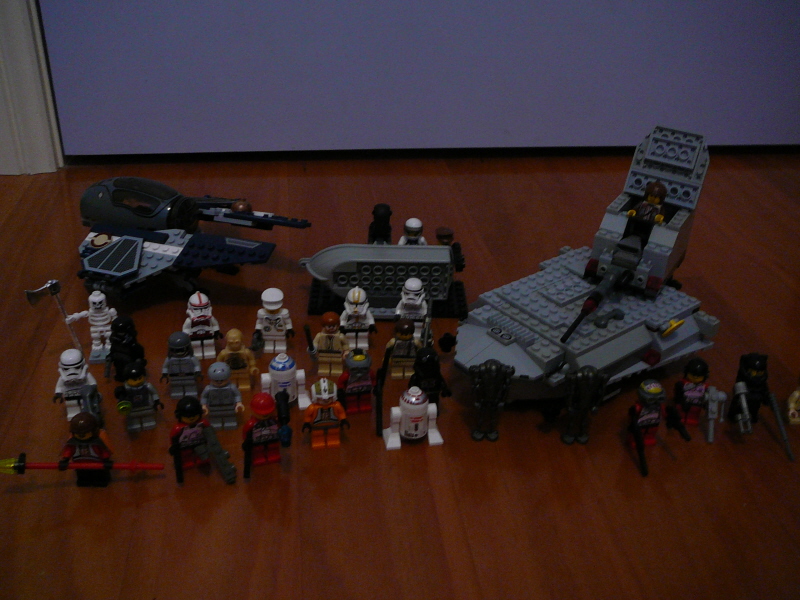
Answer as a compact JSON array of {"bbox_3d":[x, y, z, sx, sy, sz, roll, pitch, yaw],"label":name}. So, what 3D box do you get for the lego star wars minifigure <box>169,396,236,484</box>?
[{"bbox_3d":[-0.104,0.072,0.418,0.028,0.041,0.034,-13,34,-25],"label":"lego star wars minifigure"}]

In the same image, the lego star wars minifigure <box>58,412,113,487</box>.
[{"bbox_3d":[-0.156,0.075,0.404,0.026,0.042,0.018,0,29,-3],"label":"lego star wars minifigure"}]

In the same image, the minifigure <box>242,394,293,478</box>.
[{"bbox_3d":[-0.071,0.070,0.425,0.027,0.042,0.025,-9,32,-19],"label":"minifigure"}]

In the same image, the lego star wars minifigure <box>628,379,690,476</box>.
[{"bbox_3d":[0.143,0.067,0.439,0.032,0.042,0.032,-3,29,-10],"label":"lego star wars minifigure"}]

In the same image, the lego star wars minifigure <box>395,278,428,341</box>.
[{"bbox_3d":[0.009,0.007,0.557,0.025,0.043,0.016,4,25,8],"label":"lego star wars minifigure"}]

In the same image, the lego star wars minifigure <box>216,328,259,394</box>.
[{"bbox_3d":[-0.097,0.035,0.482,0.025,0.041,0.015,-1,29,-5],"label":"lego star wars minifigure"}]

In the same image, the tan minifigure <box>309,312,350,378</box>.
[{"bbox_3d":[-0.045,0.029,0.512,0.026,0.042,0.016,0,25,-1],"label":"tan minifigure"}]

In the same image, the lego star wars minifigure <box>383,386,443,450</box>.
[{"bbox_3d":[0.007,0.062,0.449,0.033,0.037,0.018,-5,31,-13],"label":"lego star wars minifigure"}]

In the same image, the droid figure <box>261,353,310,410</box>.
[{"bbox_3d":[-0.068,0.045,0.472,0.033,0.037,0.018,-5,31,-14],"label":"droid figure"}]

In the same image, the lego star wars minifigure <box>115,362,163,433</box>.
[{"bbox_3d":[-0.143,0.054,0.444,0.025,0.042,0.019,-7,30,-16],"label":"lego star wars minifigure"}]

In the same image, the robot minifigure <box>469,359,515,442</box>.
[{"bbox_3d":[0.050,0.056,0.452,0.025,0.048,0.016,2,30,-2],"label":"robot minifigure"}]

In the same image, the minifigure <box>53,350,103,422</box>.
[{"bbox_3d":[-0.184,0.049,0.464,0.028,0.043,0.017,-5,26,-12],"label":"minifigure"}]

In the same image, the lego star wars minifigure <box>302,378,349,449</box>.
[{"bbox_3d":[-0.041,0.061,0.442,0.026,0.043,0.015,-1,25,-4],"label":"lego star wars minifigure"}]

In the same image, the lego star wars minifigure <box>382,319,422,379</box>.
[{"bbox_3d":[0.002,0.031,0.499,0.025,0.041,0.016,-1,31,-7],"label":"lego star wars minifigure"}]

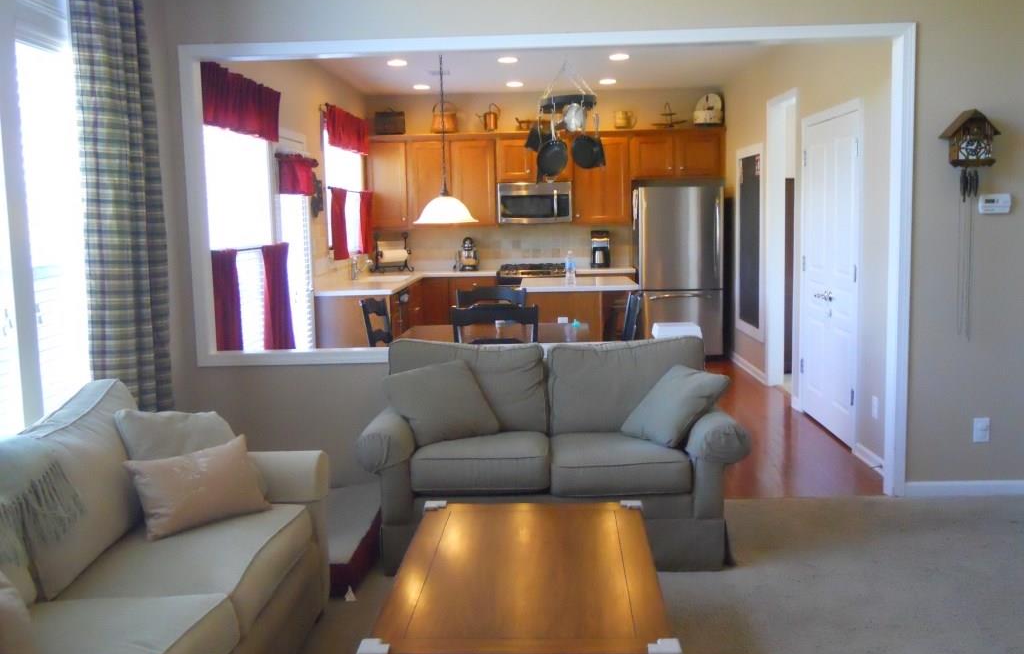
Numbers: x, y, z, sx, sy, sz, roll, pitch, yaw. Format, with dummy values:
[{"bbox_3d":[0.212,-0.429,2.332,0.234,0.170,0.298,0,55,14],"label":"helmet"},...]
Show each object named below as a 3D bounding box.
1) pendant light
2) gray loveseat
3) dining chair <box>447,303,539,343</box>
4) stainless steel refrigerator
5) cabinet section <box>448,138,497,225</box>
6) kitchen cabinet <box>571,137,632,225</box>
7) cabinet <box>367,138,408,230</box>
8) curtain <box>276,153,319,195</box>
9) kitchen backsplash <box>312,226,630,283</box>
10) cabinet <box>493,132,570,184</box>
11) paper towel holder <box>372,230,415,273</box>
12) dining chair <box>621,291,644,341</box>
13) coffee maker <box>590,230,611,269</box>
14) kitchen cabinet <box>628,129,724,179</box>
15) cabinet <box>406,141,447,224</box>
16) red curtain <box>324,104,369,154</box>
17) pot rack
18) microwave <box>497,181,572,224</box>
[{"bbox_3d":[-0.426,-1.276,5.857,0.415,1.250,0.415,-1,7,2],"label":"pendant light"},{"bbox_3d":[0.183,0.540,4.373,1.641,0.895,0.920,-1,7,2],"label":"gray loveseat"},{"bbox_3d":[-0.077,0.345,5.597,0.490,1.001,0.520,-1,7,2],"label":"dining chair"},{"bbox_3d":[1.651,-0.546,9.537,0.812,1.742,0.740,-1,7,2],"label":"stainless steel refrigerator"},{"bbox_3d":[-0.405,-1.520,10.040,0.485,0.892,0.320,-1,7,2],"label":"cabinet section"},{"bbox_3d":[0.900,-1.503,9.686,0.582,0.919,0.340,-1,7,2],"label":"kitchen cabinet"},{"bbox_3d":[-1.246,-1.474,9.757,0.397,0.906,0.340,-1,7,2],"label":"cabinet"},{"bbox_3d":[-1.498,-1.053,6.662,0.100,0.253,0.980,-1,7,2],"label":"curtain"},{"bbox_3d":[-0.147,-0.720,8.938,2.820,0.470,2.800,-1,7,2],"label":"kitchen backsplash"},{"bbox_3d":[0.243,-1.770,10.008,0.775,0.500,0.330,-1,7,2],"label":"cabinet"},{"bbox_3d":[-1.220,-0.759,9.601,0.340,0.398,0.220,-5,8,-28],"label":"paper towel holder"},{"bbox_3d":[0.480,0.316,5.565,0.500,1.000,0.450,-1,7,2],"label":"dining chair"},{"bbox_3d":[0.921,-0.820,9.887,0.190,0.380,0.240,-1,7,2],"label":"coffee maker"},{"bbox_3d":[1.659,-1.742,9.633,0.945,0.498,0.340,-1,7,2],"label":"kitchen cabinet"},{"bbox_3d":[-0.882,-1.524,10.076,0.430,0.900,0.330,-1,7,2],"label":"cabinet"},{"bbox_3d":[-1.531,-1.858,8.999,0.100,0.350,1.420,-1,7,2],"label":"red curtain"},{"bbox_3d":[0.446,-1.915,7.484,0.450,0.450,0.420,-1,7,2],"label":"pot rack"},{"bbox_3d":[0.256,-1.310,10.033,0.757,0.420,0.400,-1,7,2],"label":"microwave"}]

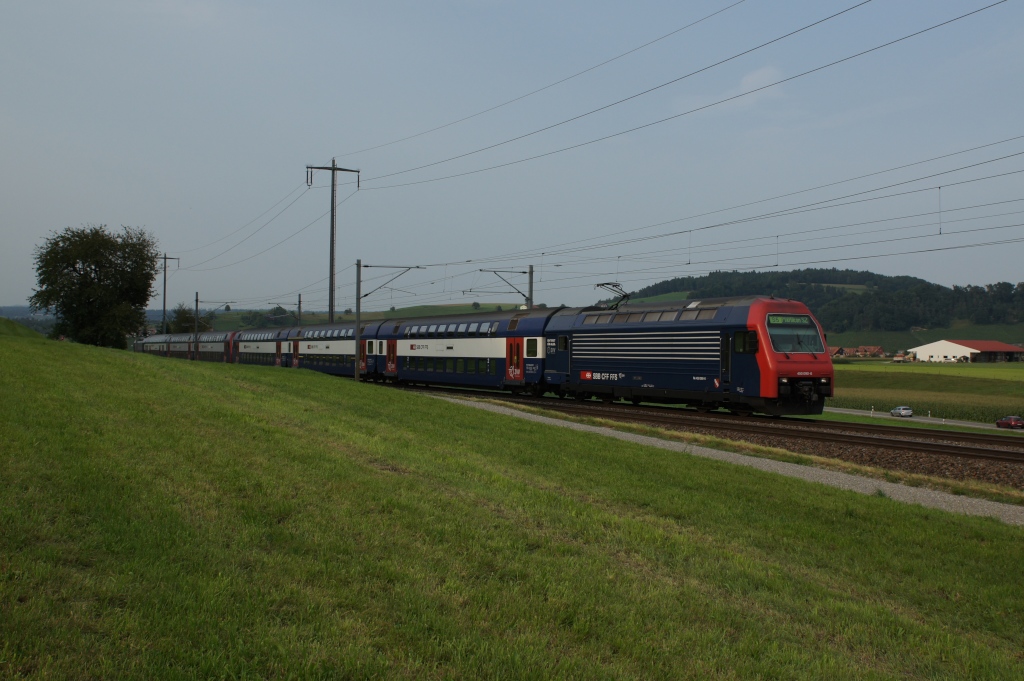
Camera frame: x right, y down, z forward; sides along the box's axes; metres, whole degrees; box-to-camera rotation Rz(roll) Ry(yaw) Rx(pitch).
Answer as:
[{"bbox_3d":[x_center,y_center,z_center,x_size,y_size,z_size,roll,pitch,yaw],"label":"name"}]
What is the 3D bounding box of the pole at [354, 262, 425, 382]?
[{"bbox_3d":[-7.300,-0.950,66.900,4.400,7.600,0.400,1,-1,-25],"label":"pole"}]

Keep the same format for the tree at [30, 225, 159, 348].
[{"bbox_3d":[-31.600,-4.000,84.000,9.300,9.600,9.000,1,-1,-20],"label":"tree"}]

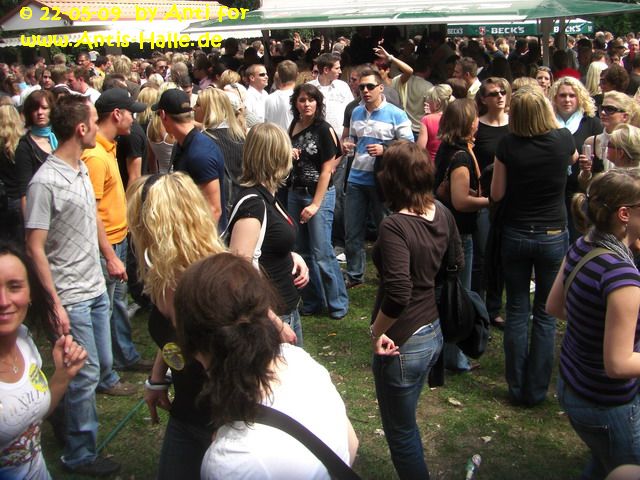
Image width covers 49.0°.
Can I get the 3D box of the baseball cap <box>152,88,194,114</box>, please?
[{"bbox_3d":[-0.888,-0.828,4.200,0.270,0.145,0.180,9,20,36],"label":"baseball cap"}]

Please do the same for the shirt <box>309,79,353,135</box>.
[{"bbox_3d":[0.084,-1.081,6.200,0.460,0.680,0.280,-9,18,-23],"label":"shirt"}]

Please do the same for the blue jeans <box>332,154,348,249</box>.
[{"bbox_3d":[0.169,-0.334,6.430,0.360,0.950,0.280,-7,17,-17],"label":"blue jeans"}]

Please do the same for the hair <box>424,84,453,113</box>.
[{"bbox_3d":[0.885,-1.057,5.250,0.210,0.210,0.190,-1,16,6],"label":"hair"}]

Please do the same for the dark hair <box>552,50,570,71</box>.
[{"bbox_3d":[2.544,-1.891,7.400,0.180,0.220,0.210,0,16,8],"label":"dark hair"}]

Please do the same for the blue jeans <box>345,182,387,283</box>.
[{"bbox_3d":[0.409,-0.086,5.826,0.440,0.910,0.320,1,16,12],"label":"blue jeans"}]

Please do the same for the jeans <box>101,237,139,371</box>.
[{"bbox_3d":[-1.276,0.402,4.450,0.350,0.930,0.360,0,16,8],"label":"jeans"}]

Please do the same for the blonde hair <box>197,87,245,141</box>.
[{"bbox_3d":[-0.669,-0.860,4.750,0.290,0.360,0.240,6,16,23],"label":"blonde hair"}]

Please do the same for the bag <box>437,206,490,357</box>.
[{"bbox_3d":[0.626,0.186,3.067,0.150,0.580,0.260,-16,21,-39],"label":"bag"}]

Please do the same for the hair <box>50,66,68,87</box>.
[{"bbox_3d":[-2.521,-1.582,6.800,0.170,0.195,0.190,-2,16,0],"label":"hair"}]

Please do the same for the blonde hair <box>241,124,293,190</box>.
[{"bbox_3d":[-0.223,-0.355,2.970,0.210,0.290,0.230,11,19,38],"label":"blonde hair"}]

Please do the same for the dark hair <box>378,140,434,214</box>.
[{"bbox_3d":[0.331,-0.246,2.720,0.205,0.265,0.220,-10,18,-26],"label":"dark hair"}]

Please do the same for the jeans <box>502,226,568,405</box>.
[{"bbox_3d":[1.164,0.392,3.797,0.350,0.970,0.270,1,17,12],"label":"jeans"}]

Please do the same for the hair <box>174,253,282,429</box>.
[{"bbox_3d":[-0.183,0.199,1.420,0.200,0.300,0.230,-10,18,-24],"label":"hair"}]

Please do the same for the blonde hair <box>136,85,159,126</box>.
[{"bbox_3d":[-1.465,-1.140,6.000,0.200,0.330,0.200,-2,16,0],"label":"blonde hair"}]

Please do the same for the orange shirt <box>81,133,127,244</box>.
[{"bbox_3d":[-1.222,-0.309,4.000,0.320,0.700,0.500,-1,15,-2],"label":"orange shirt"}]

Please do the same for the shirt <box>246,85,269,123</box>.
[{"bbox_3d":[-0.579,-1.162,6.508,0.270,0.630,0.450,11,21,39],"label":"shirt"}]

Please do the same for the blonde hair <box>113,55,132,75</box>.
[{"bbox_3d":[-2.050,-1.814,7.300,0.200,0.250,0.210,0,15,2],"label":"blonde hair"}]

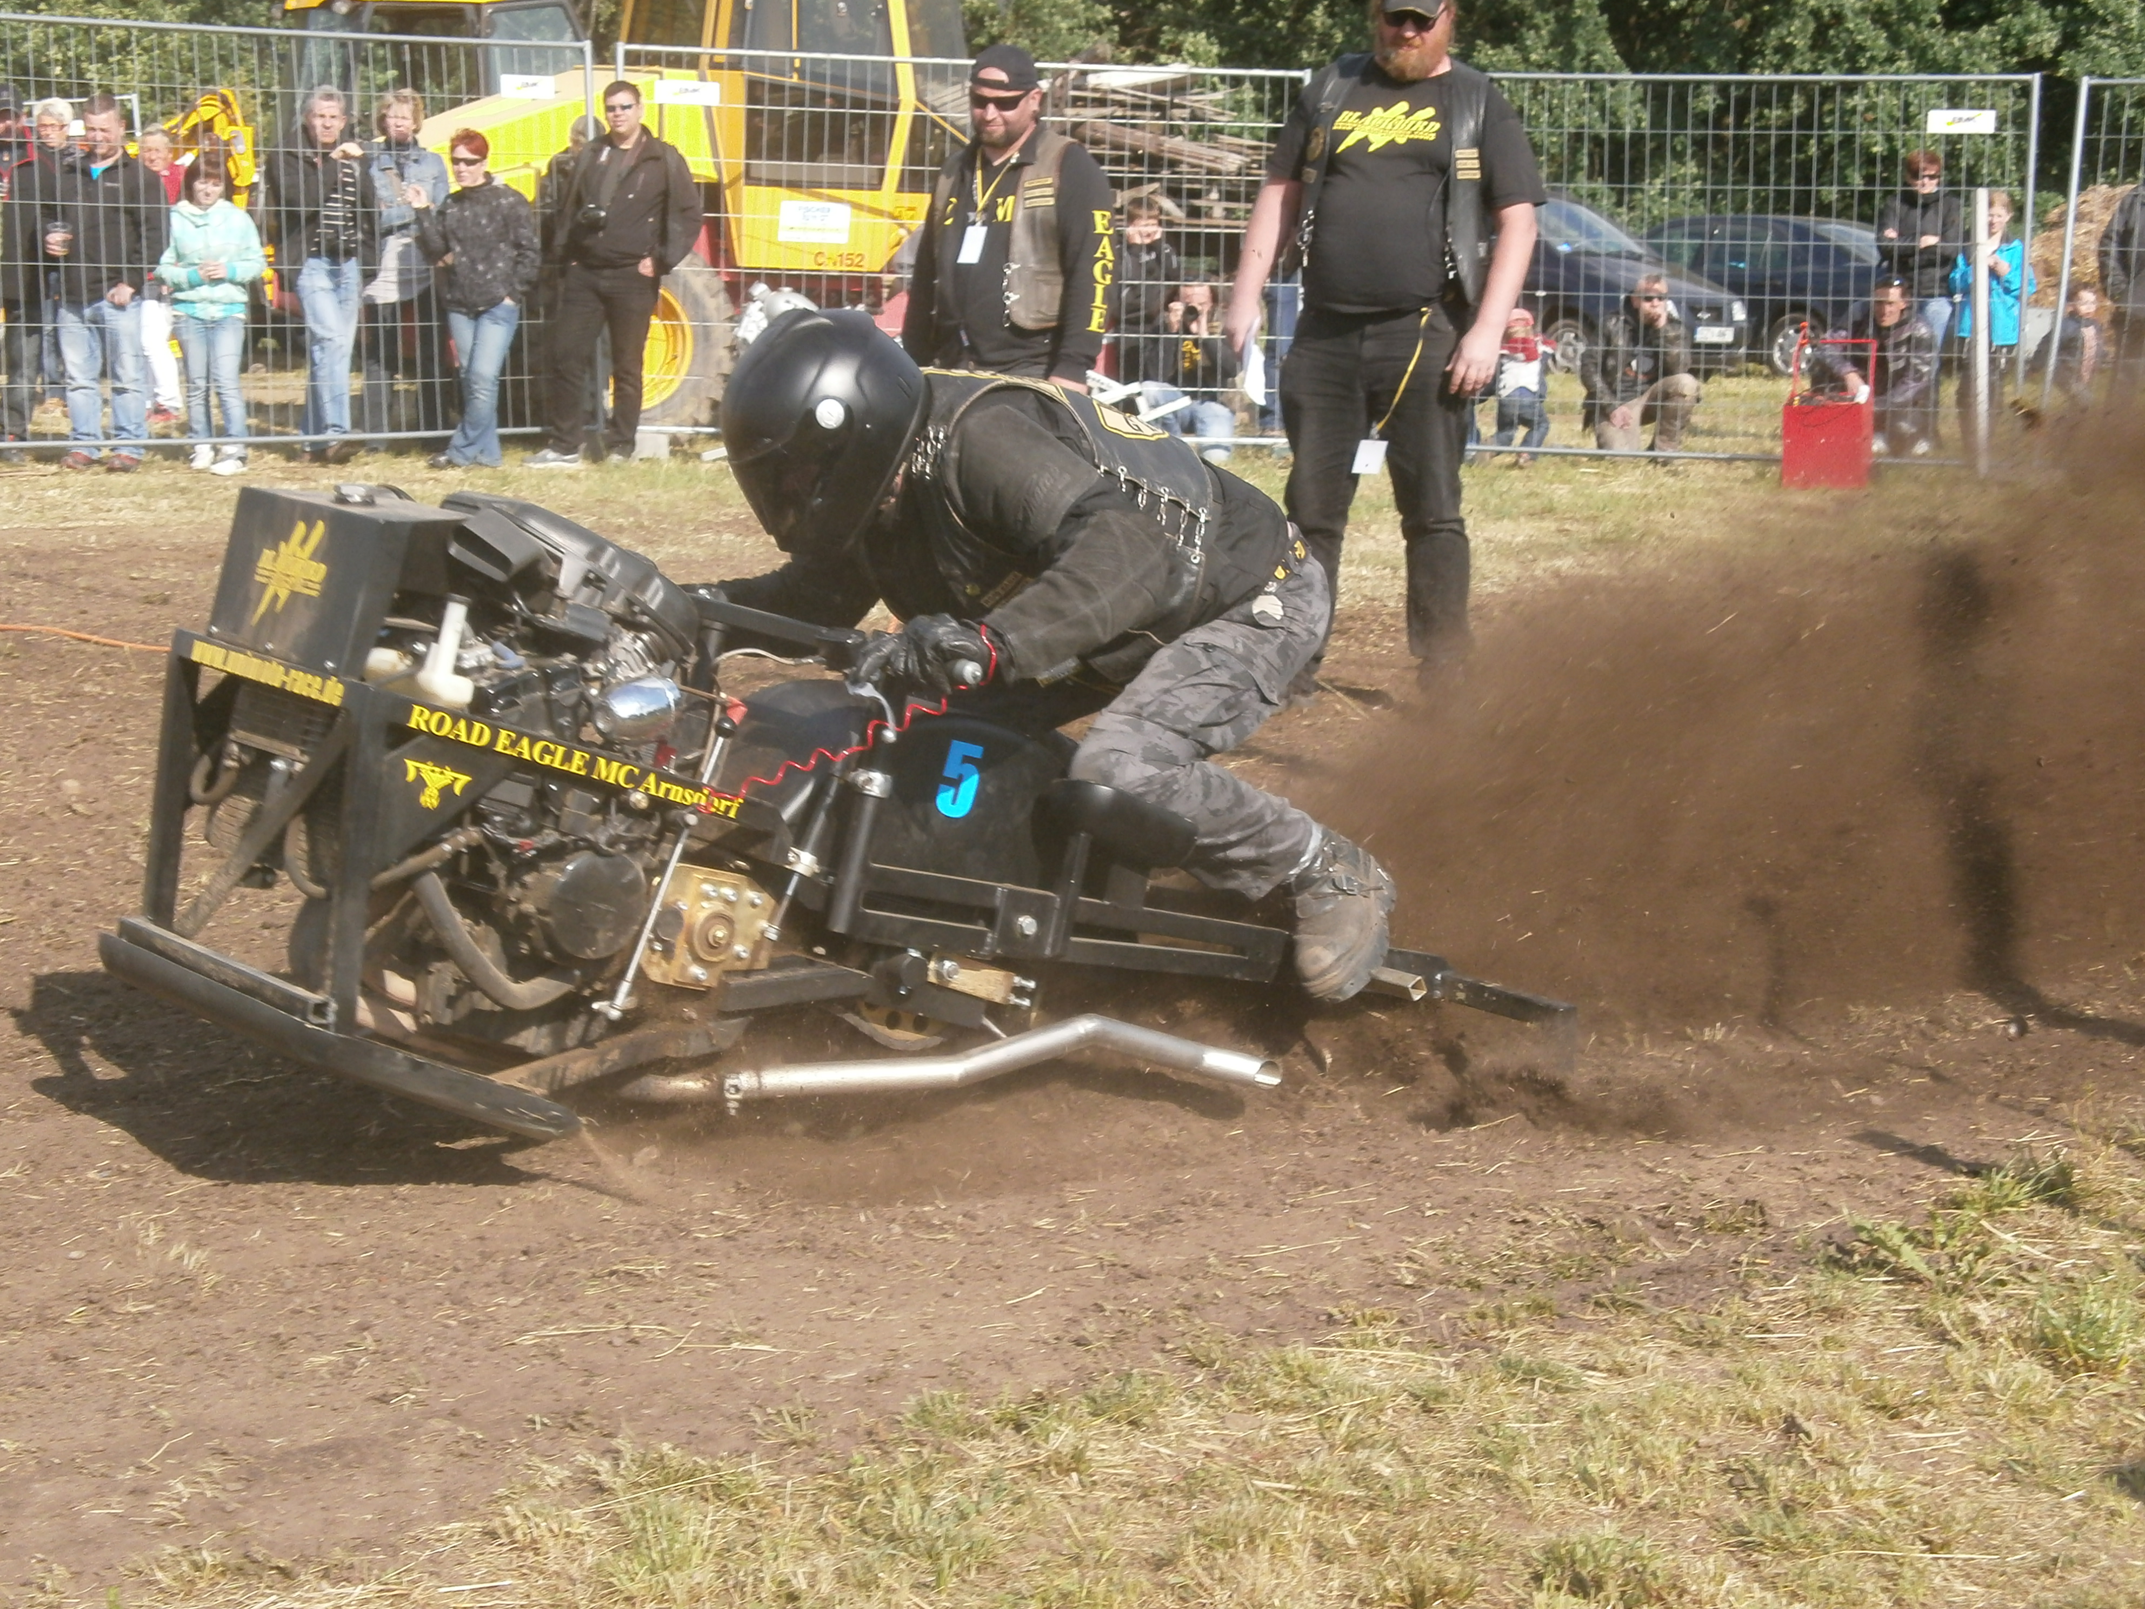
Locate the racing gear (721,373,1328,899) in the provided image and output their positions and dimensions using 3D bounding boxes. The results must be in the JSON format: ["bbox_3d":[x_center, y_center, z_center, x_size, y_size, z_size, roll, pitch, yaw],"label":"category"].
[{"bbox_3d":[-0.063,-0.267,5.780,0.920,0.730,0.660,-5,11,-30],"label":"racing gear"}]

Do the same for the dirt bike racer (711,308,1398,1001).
[{"bbox_3d":[-0.031,-0.231,5.760,1.060,0.970,0.700,-5,11,-30],"label":"dirt bike racer"}]

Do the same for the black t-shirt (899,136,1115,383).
[{"bbox_3d":[-0.176,-1.453,10.400,0.530,0.640,0.280,5,10,24],"label":"black t-shirt"}]

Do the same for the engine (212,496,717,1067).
[{"bbox_3d":[-0.885,-0.053,5.720,0.620,0.710,0.520,3,6,-37],"label":"engine"}]

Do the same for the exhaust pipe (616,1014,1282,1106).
[{"bbox_3d":[-0.183,0.370,5.580,0.980,0.120,0.090,-1,10,-12],"label":"exhaust pipe"}]

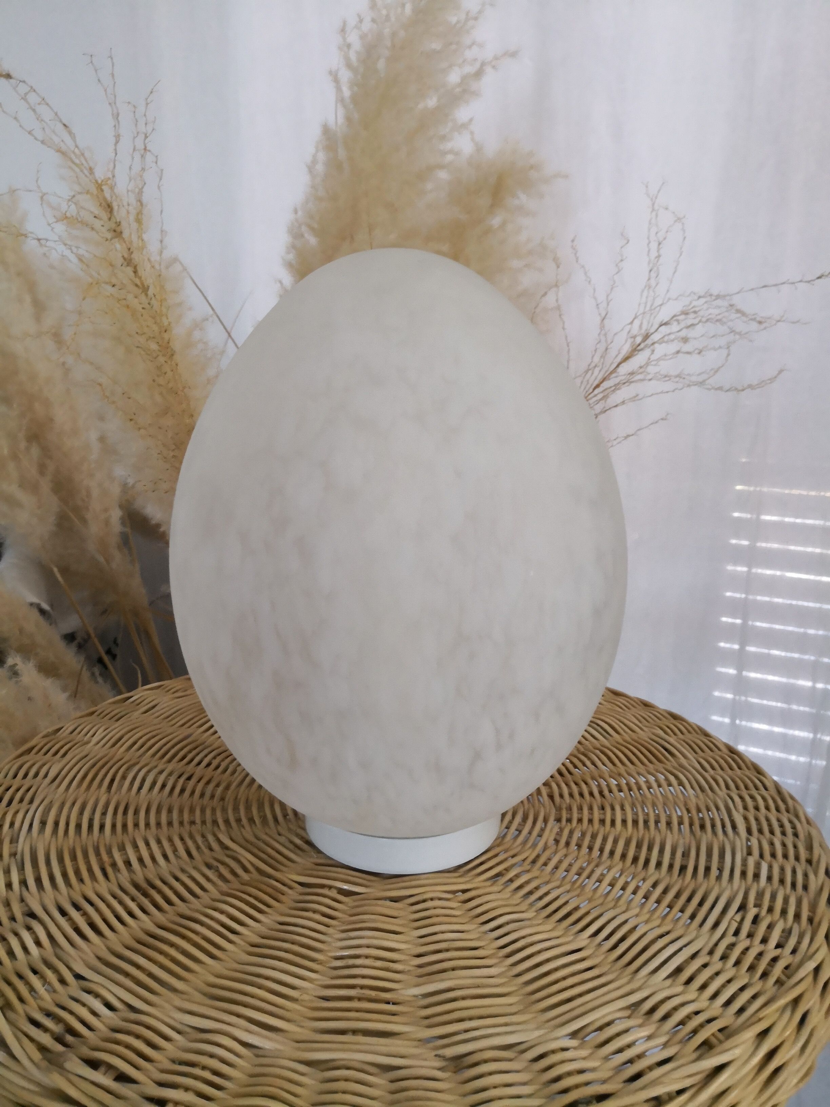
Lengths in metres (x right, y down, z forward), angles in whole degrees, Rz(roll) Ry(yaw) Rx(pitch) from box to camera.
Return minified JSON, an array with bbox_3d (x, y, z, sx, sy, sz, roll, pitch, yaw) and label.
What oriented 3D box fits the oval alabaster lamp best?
[{"bbox_3d":[-0.010,0.001,0.502,0.258,0.340,0.258,-1,13,0],"label":"oval alabaster lamp"}]

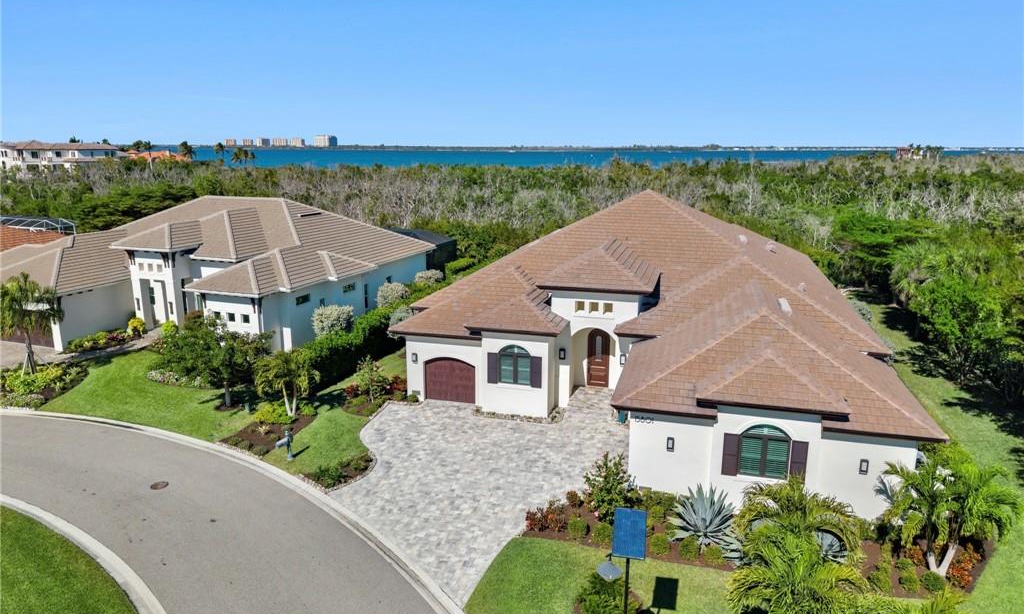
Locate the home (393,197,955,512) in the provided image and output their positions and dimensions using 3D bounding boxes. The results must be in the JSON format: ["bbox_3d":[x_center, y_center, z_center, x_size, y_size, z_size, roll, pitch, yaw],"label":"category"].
[{"bbox_3d":[7.714,-1.899,42.962,24.453,9.610,39.060,4,13,15],"label":"home"}]

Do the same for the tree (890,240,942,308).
[{"bbox_3d":[32.018,-2.545,56.017,4.000,5.300,4.000,4,13,15],"label":"tree"}]

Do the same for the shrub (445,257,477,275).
[{"bbox_3d":[-5.379,-4.289,71.713,1.200,1.250,5.000,4,13,15],"label":"shrub"}]

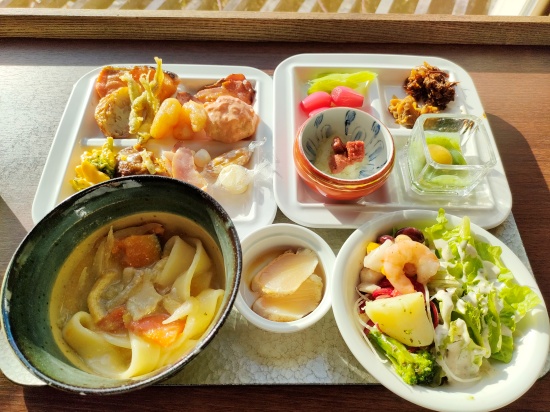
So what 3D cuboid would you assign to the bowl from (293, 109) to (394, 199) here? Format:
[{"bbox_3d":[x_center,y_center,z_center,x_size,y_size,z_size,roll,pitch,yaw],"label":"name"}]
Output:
[{"bbox_3d":[0.066,-0.046,0.417,0.092,0.051,0.092,0,60,-1],"label":"bowl"}]

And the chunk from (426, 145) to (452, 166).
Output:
[{"bbox_3d":[0.161,-0.049,0.422,0.029,0.021,0.025,1,60,0],"label":"chunk"}]

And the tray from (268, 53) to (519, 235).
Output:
[{"bbox_3d":[0.113,-0.073,0.461,0.228,0.022,0.228,1,60,0],"label":"tray"}]

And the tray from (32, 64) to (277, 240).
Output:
[{"bbox_3d":[-0.113,-0.059,0.450,0.228,0.022,0.228,0,60,-1],"label":"tray"}]

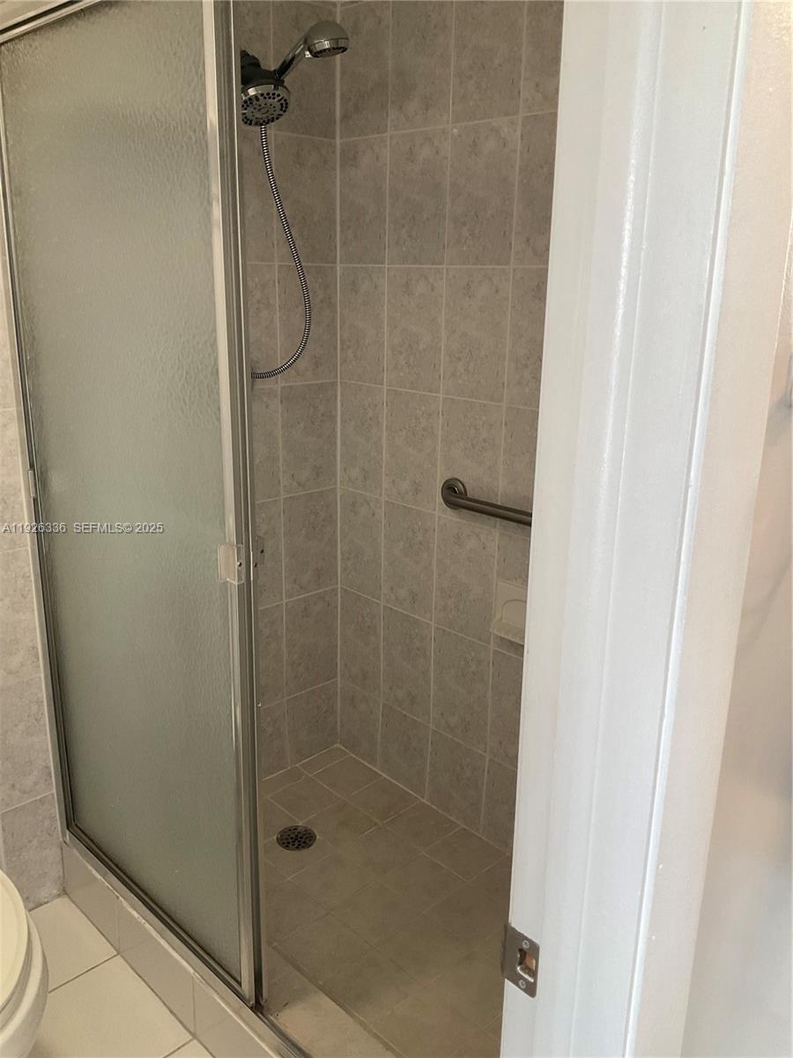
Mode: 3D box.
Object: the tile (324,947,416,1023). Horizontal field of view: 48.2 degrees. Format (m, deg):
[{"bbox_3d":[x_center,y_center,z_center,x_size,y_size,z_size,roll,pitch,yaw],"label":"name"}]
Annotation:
[{"bbox_3d":[-0.053,0.986,1.895,0.154,0.009,0.154,-16,24,-41],"label":"tile"}]

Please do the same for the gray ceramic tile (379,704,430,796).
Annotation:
[{"bbox_3d":[0.024,0.634,2.546,0.010,0.228,0.200,-14,23,-42],"label":"gray ceramic tile"}]

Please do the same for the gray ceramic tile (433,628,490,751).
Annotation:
[{"bbox_3d":[0.170,0.422,2.324,0.010,0.300,0.200,-14,23,-41],"label":"gray ceramic tile"}]

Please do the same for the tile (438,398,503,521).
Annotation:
[{"bbox_3d":[0.184,-0.165,2.196,0.010,0.307,0.203,-14,22,-42],"label":"tile"}]

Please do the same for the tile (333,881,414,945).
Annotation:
[{"bbox_3d":[-0.050,0.917,2.105,0.153,0.010,0.153,-17,25,-41],"label":"tile"}]

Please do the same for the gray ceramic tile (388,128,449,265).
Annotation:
[{"bbox_3d":[0.052,-0.786,2.115,0.010,0.300,0.200,-14,23,-41],"label":"gray ceramic tile"}]

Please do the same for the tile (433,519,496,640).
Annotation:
[{"bbox_3d":[0.179,0.132,2.284,0.010,0.307,0.203,-14,22,-42],"label":"tile"}]

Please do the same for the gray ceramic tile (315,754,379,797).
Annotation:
[{"bbox_3d":[-0.145,0.742,2.636,0.153,0.009,0.154,-16,24,-41],"label":"gray ceramic tile"}]

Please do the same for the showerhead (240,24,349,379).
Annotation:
[{"bbox_3d":[-0.244,-0.678,1.934,0.160,0.700,0.350,-14,23,-42],"label":"showerhead"}]

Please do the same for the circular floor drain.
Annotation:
[{"bbox_3d":[-0.267,0.830,2.367,0.108,0.010,0.108,0,18,0],"label":"circular floor drain"}]

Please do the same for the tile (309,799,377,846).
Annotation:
[{"bbox_3d":[-0.152,0.824,2.466,0.155,0.010,0.157,-17,25,-41],"label":"tile"}]

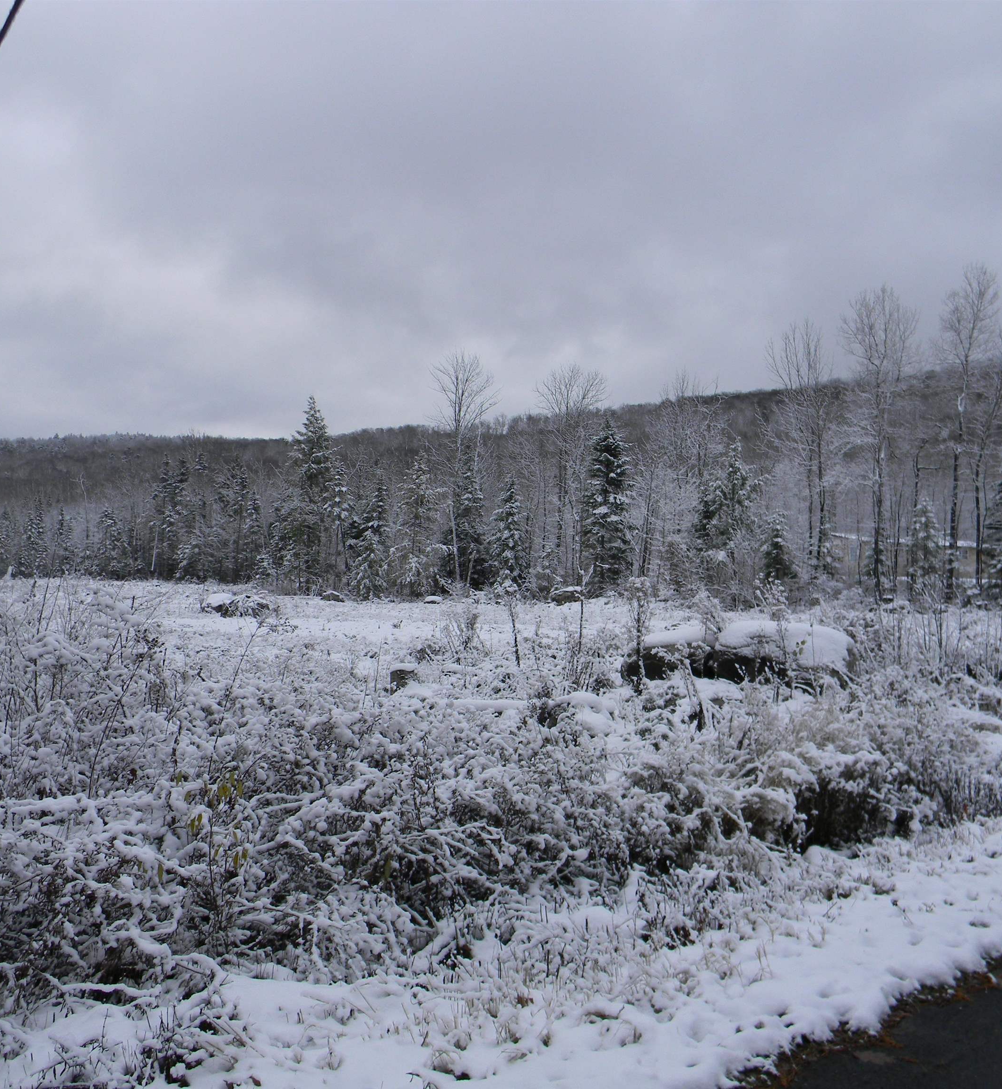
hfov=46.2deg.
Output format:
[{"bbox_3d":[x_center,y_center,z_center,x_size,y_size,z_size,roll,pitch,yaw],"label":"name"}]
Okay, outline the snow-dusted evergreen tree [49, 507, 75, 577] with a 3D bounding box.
[{"bbox_3d":[-31.729,-0.123,85.000,1.900,5.100,1.900,0,0,0],"label":"snow-dusted evergreen tree"}]

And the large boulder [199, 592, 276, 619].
[{"bbox_3d":[-8.963,2.067,40.000,2.500,0.900,1.900,0,0,0],"label":"large boulder"}]

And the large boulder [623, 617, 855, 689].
[{"bbox_3d":[3.549,1.614,17.500,3.450,1.080,2.200,0,0,0],"label":"large boulder"}]

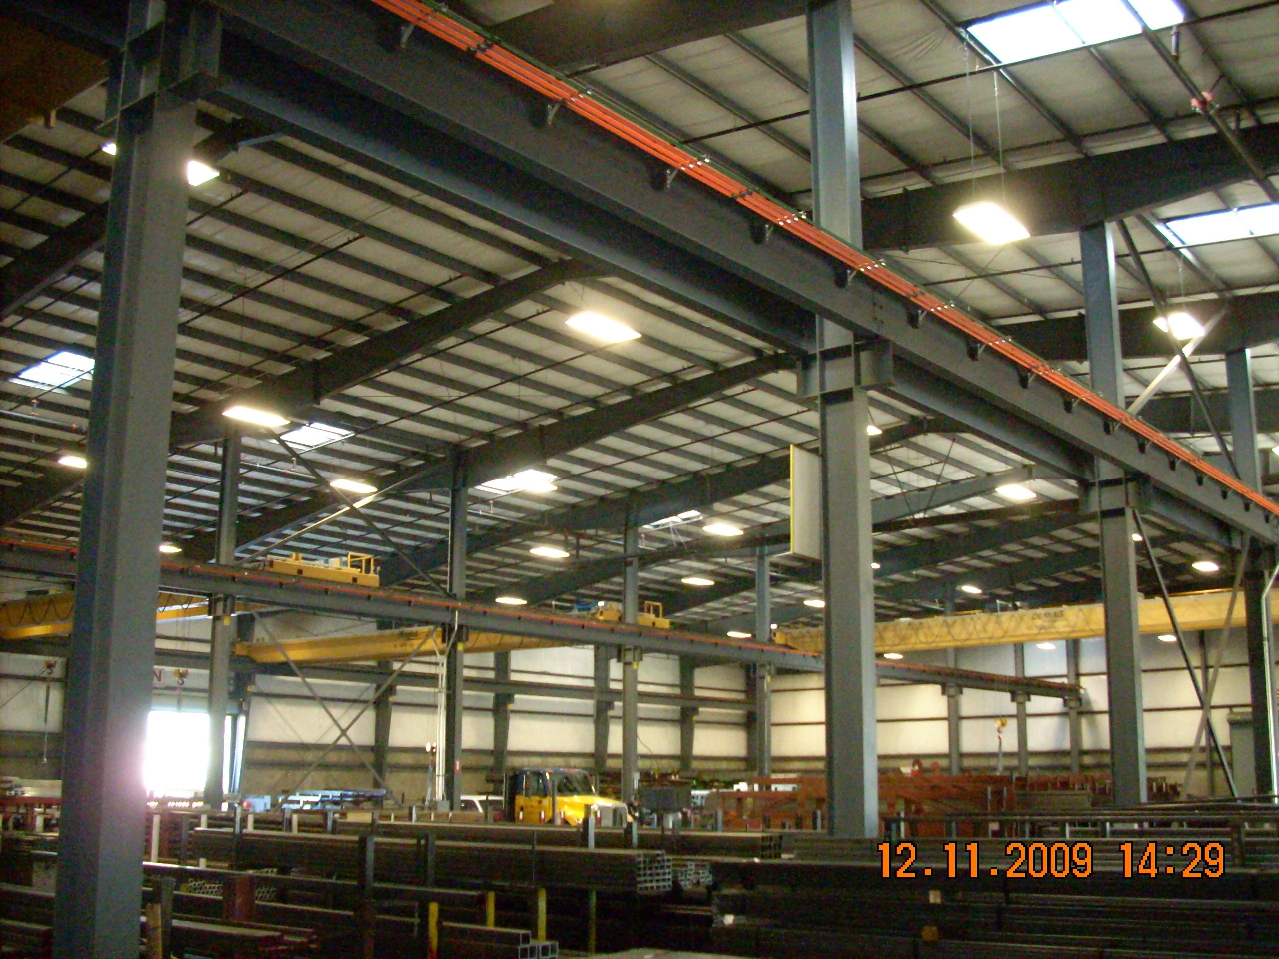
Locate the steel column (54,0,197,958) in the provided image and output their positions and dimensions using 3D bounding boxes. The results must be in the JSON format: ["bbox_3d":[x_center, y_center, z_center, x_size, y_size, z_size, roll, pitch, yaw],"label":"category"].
[{"bbox_3d":[-2.719,-1.145,7.545,0.430,10.100,0.250,-10,-16,38],"label":"steel column"}]

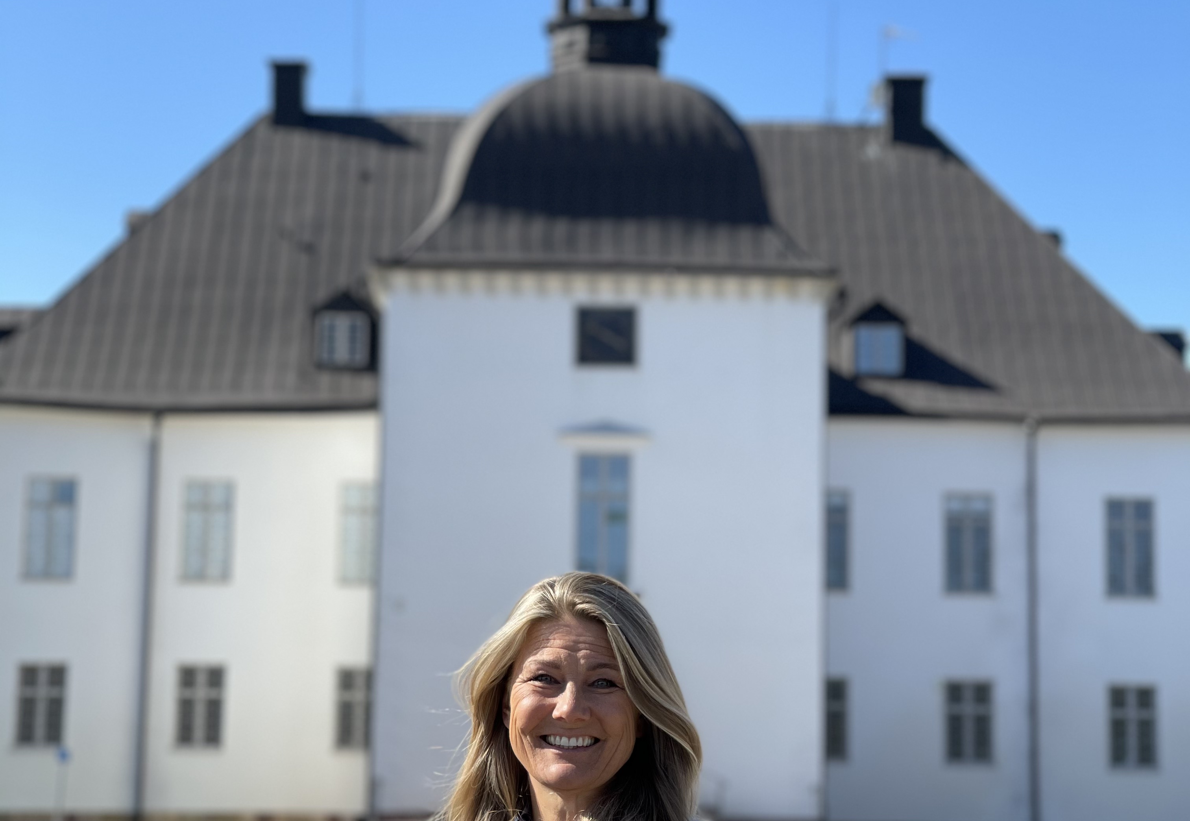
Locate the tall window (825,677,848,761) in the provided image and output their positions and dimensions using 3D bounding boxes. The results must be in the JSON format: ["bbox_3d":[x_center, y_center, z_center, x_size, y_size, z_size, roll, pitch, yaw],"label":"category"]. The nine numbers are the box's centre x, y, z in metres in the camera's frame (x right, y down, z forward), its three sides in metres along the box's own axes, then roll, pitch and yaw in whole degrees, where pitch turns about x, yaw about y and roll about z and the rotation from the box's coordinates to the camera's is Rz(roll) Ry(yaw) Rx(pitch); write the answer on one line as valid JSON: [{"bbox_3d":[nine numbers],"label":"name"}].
[{"bbox_3d":[4.597,6.196,58.902,0.960,1.662,0.150,1,-10,0],"label":"tall window"}]

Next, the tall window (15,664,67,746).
[{"bbox_3d":[-11.123,5.921,58.902,0.960,1.644,0.150,1,-10,0],"label":"tall window"}]

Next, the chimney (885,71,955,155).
[{"bbox_3d":[8.282,-7.913,78.214,0.955,1.851,0.829,1,-10,0],"label":"chimney"}]

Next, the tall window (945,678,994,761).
[{"bbox_3d":[7.512,6.255,58.901,0.960,1.652,0.150,1,-10,0],"label":"tall window"}]

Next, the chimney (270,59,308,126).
[{"bbox_3d":[-8.116,-8.349,78.214,0.871,1.801,0.829,1,-10,0],"label":"chimney"}]

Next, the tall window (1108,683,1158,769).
[{"bbox_3d":[10.801,6.351,58.894,0.960,1.661,0.150,1,-10,0],"label":"tall window"}]

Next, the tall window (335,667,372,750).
[{"bbox_3d":[-4.730,5.987,58.910,0.960,1.642,0.150,1,-10,0],"label":"tall window"}]

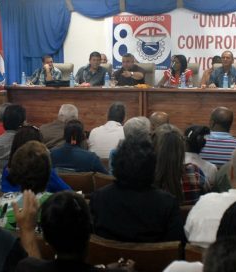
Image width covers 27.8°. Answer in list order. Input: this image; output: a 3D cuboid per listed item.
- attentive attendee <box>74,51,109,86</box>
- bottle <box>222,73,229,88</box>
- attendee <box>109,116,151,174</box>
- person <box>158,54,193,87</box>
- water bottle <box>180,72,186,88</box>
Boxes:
[{"bbox_3d":[-0.370,-0.534,6.641,0.520,1.250,0.720,1,8,8],"label":"attentive attendee"},{"bbox_3d":[1.491,-0.764,6.600,0.066,0.215,0.066,0,7,0],"label":"bottle"},{"bbox_3d":[0.125,0.452,3.608,0.470,1.220,0.780,0,7,0],"label":"attendee"},{"bbox_3d":[0.822,-0.545,6.810,0.500,1.220,0.750,3,8,22],"label":"person"},{"bbox_3d":[0.861,-0.726,6.260,0.066,0.210,0.066,1,8,8],"label":"water bottle"}]

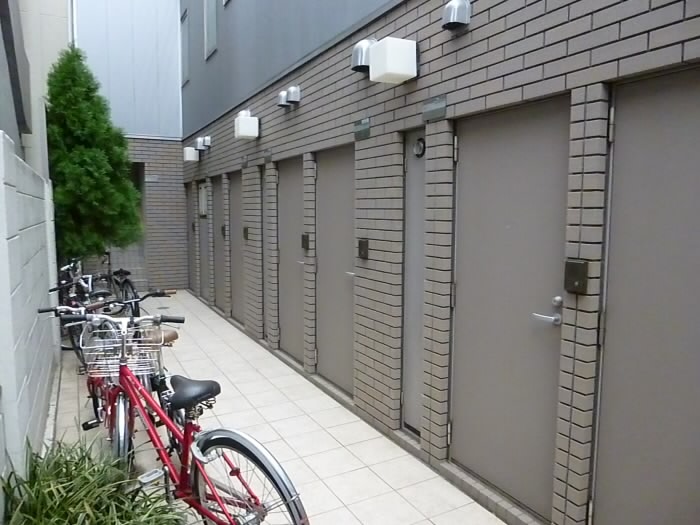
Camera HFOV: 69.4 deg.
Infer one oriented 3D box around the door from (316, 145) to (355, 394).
[{"bbox_3d":[-0.070,0.069,4.188,0.055,1.970,0.805,-3,6,-29],"label":"door"}]

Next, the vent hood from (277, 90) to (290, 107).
[{"bbox_3d":[-0.613,-1.522,4.701,0.120,0.143,0.132,-3,6,-29],"label":"vent hood"}]

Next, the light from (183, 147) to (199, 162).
[{"bbox_3d":[-2.493,-1.710,8.004,0.215,0.200,0.200,-3,7,-29],"label":"light"}]

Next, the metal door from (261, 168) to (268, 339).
[{"bbox_3d":[-0.900,-0.111,5.643,0.070,1.920,0.320,-3,7,-29],"label":"metal door"}]

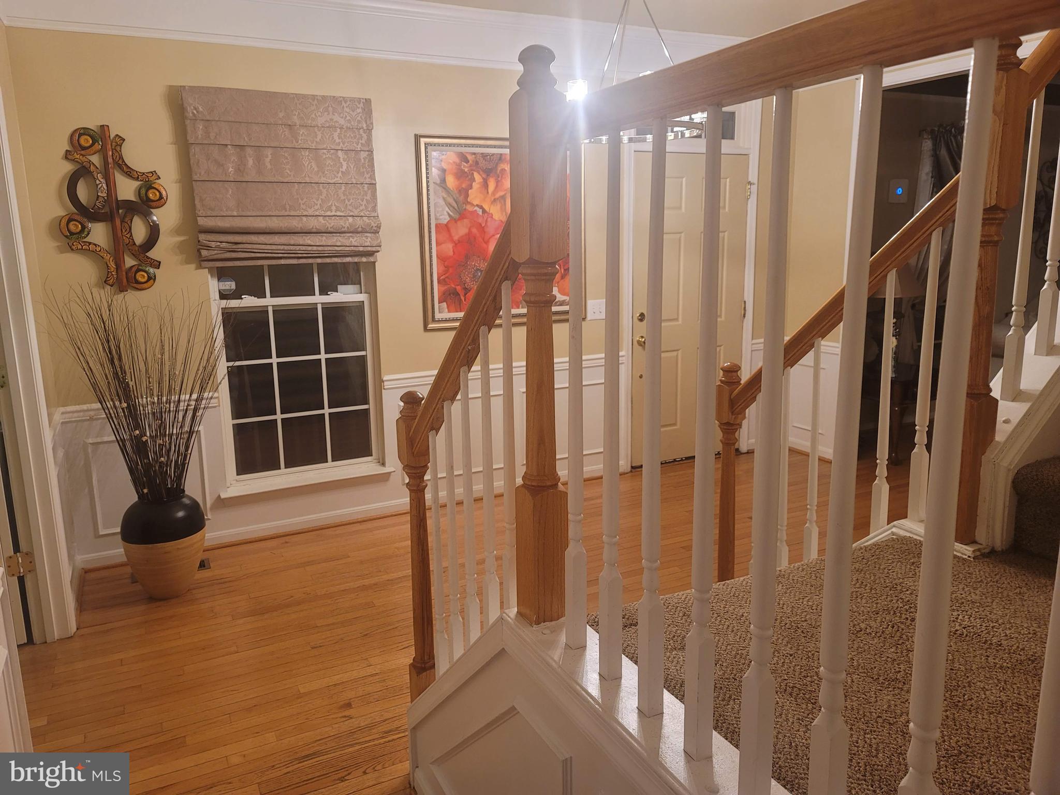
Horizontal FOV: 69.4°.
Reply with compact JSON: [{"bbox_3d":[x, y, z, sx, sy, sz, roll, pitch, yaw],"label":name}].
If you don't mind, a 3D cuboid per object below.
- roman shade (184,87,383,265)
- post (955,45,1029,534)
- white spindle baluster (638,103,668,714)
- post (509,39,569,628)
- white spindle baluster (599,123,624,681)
[{"bbox_3d":[-1.189,-1.070,3.771,0.890,0.812,0.110,-7,12,-26],"label":"roman shade"},{"bbox_3d":[0.988,-0.211,1.668,0.074,1.080,0.074,-7,12,-27],"label":"post"},{"bbox_3d":[0.167,0.055,1.031,0.030,0.814,0.030,-7,12,-26],"label":"white spindle baluster"},{"bbox_3d":[0.018,-0.085,1.349,0.074,1.005,0.074,-7,12,-27],"label":"post"},{"bbox_3d":[0.120,0.038,1.124,0.030,0.814,0.030,-7,12,-26],"label":"white spindle baluster"}]

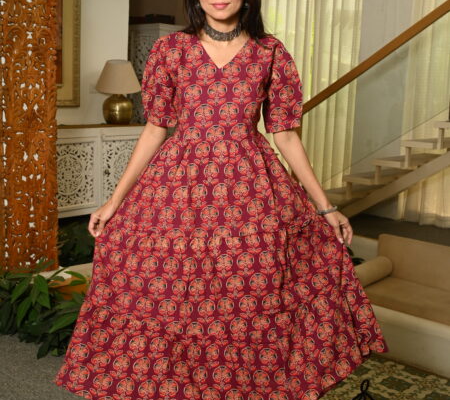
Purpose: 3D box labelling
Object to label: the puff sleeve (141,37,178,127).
[{"bbox_3d":[-0.187,-0.346,1.971,0.120,0.260,0.160,2,9,0],"label":"puff sleeve"}]

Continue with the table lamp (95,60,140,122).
[{"bbox_3d":[-0.871,-0.879,5.500,0.370,0.520,0.370,2,9,0],"label":"table lamp"}]

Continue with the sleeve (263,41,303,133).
[{"bbox_3d":[0.169,-0.331,1.972,0.120,0.265,0.160,2,9,0],"label":"sleeve"}]

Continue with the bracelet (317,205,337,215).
[{"bbox_3d":[0.298,0.029,1.965,0.066,0.016,0.060,-20,-4,12],"label":"bracelet"}]

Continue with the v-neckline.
[{"bbox_3d":[-0.006,-0.412,1.889,0.165,0.110,0.090,2,9,2],"label":"v-neckline"}]

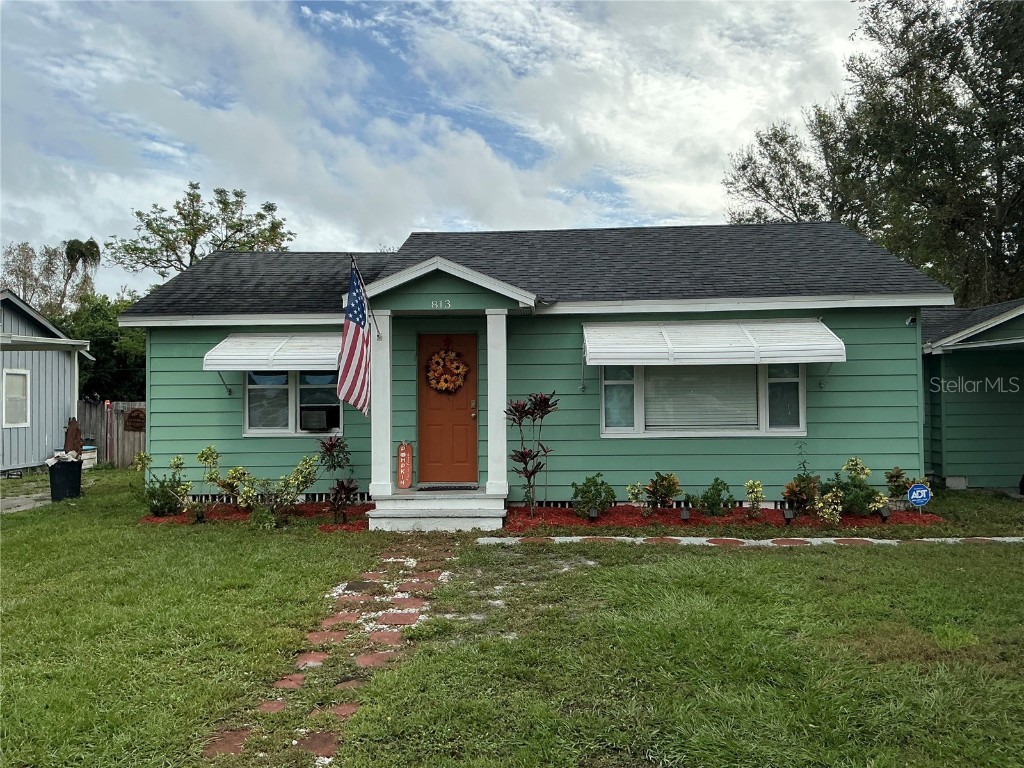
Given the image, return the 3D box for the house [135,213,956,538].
[{"bbox_3d":[0.080,-0.500,14.400,11.500,4.650,9.700,-1,-1,3],"label":"house"}]

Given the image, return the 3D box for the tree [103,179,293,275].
[{"bbox_3d":[-9.800,-2.100,26.200,6.200,8.500,6.000,-1,-1,3],"label":"tree"}]

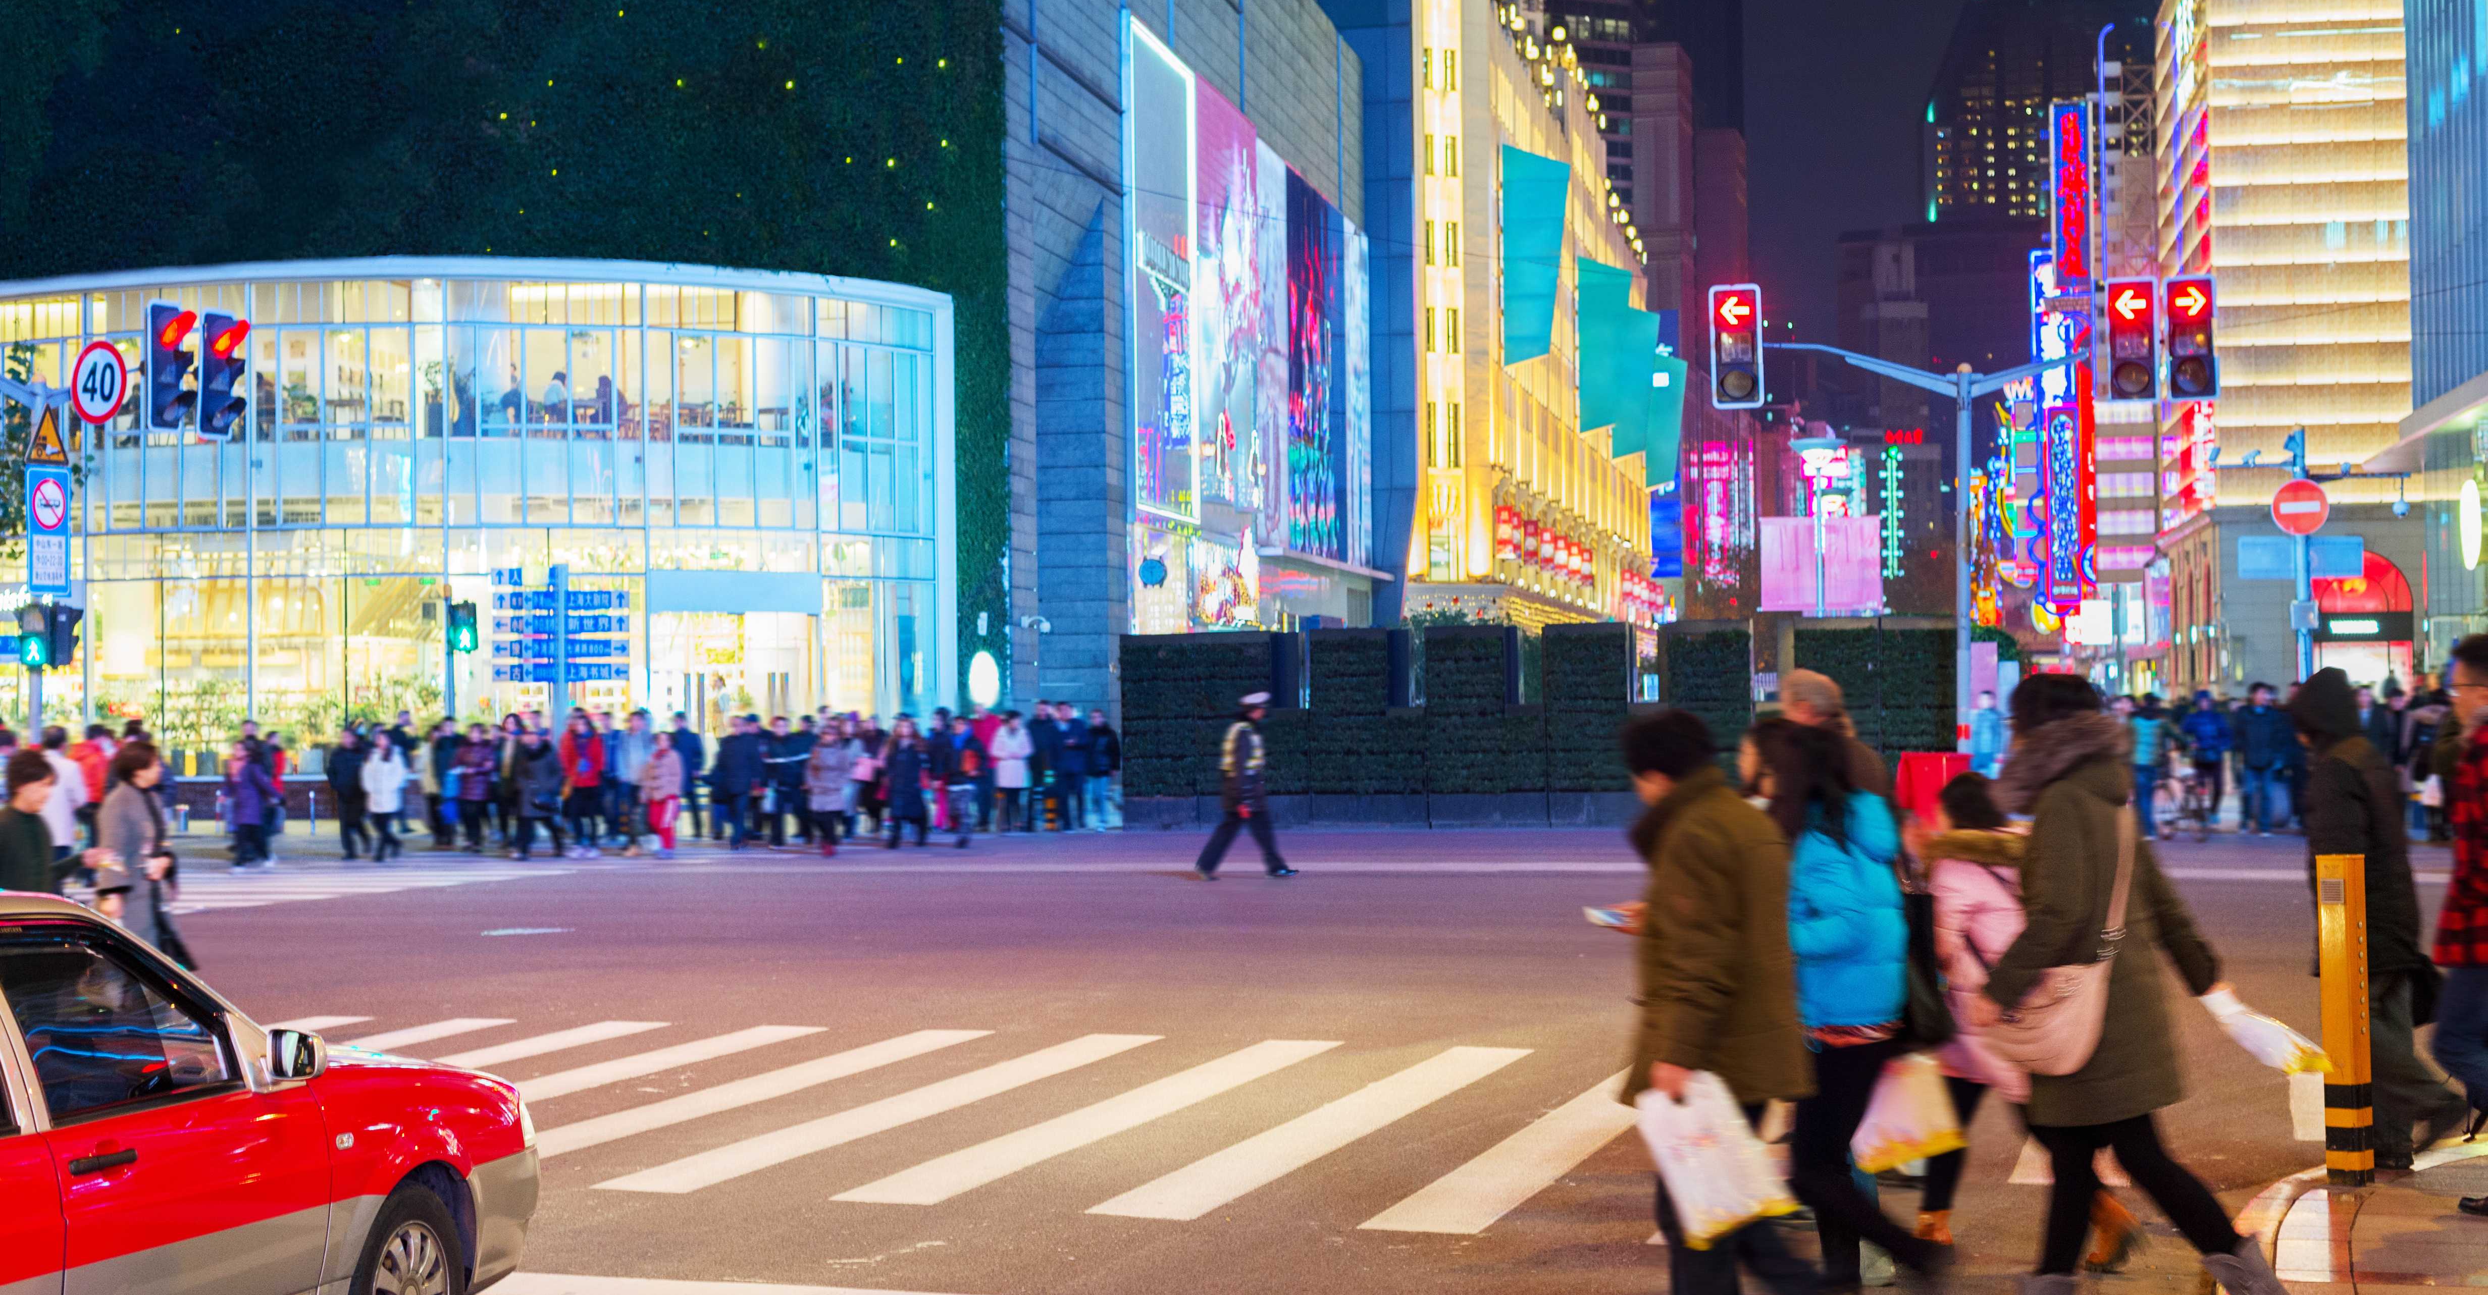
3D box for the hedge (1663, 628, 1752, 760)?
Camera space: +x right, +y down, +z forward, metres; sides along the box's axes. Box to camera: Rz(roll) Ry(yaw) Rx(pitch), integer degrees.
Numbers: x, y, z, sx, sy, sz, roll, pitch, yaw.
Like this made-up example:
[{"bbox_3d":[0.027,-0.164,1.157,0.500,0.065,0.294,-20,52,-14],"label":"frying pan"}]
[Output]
[{"bbox_3d":[5.947,0.738,43.928,1.137,2.141,0.600,-1,-1,17],"label":"hedge"}]

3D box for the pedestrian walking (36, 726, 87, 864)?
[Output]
[{"bbox_3d":[-11.029,1.549,32.200,0.480,1.631,0.380,-1,-1,19],"label":"pedestrian walking"}]

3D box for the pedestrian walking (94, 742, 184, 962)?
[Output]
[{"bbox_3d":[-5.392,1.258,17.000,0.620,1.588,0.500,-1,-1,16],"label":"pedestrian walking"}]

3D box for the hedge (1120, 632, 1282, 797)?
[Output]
[{"bbox_3d":[-0.483,0.903,45.954,2.246,2.158,0.600,-1,-1,17],"label":"hedge"}]

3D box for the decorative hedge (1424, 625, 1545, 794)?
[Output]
[{"bbox_3d":[3.180,0.817,44.799,1.620,2.154,0.600,-1,-1,17],"label":"decorative hedge"}]

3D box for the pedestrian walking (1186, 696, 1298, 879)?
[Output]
[{"bbox_3d":[0.000,1.323,33.000,0.950,1.773,0.520,-1,-1,6],"label":"pedestrian walking"}]

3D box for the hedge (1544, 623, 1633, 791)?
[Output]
[{"bbox_3d":[4.488,0.776,44.387,1.123,2.151,0.600,-1,-1,17],"label":"hedge"}]

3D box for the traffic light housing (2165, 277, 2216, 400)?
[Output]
[{"bbox_3d":[10.976,-3.590,40.000,0.560,1.420,0.320,-2,-1,16],"label":"traffic light housing"}]

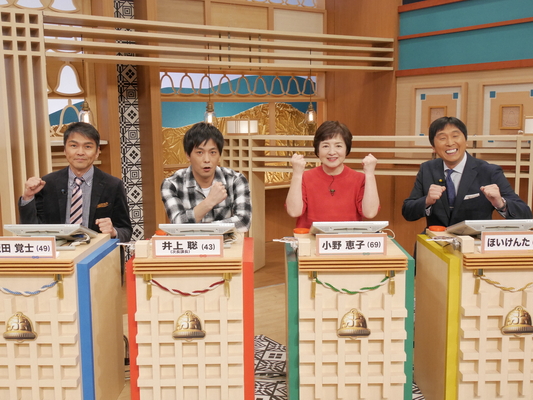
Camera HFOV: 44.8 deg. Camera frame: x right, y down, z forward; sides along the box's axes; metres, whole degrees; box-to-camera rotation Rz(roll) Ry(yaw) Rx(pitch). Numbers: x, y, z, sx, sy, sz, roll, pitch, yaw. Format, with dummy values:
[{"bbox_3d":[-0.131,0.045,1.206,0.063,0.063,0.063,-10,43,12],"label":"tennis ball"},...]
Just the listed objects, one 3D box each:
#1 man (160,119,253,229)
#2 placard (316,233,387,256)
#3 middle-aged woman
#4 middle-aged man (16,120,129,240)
[{"bbox_3d":[-0.297,0.259,3.309,0.480,1.300,0.780,-1,7,-3],"label":"man"},{"bbox_3d":[0.363,0.190,2.772,0.302,0.094,0.040,0,7,1],"label":"placard"},{"bbox_3d":[0.343,0.259,3.310,0.490,1.290,0.720,0,7,4],"label":"middle-aged woman"},{"bbox_3d":[-0.989,0.261,3.339,0.590,1.300,0.750,-1,7,-4],"label":"middle-aged man"}]

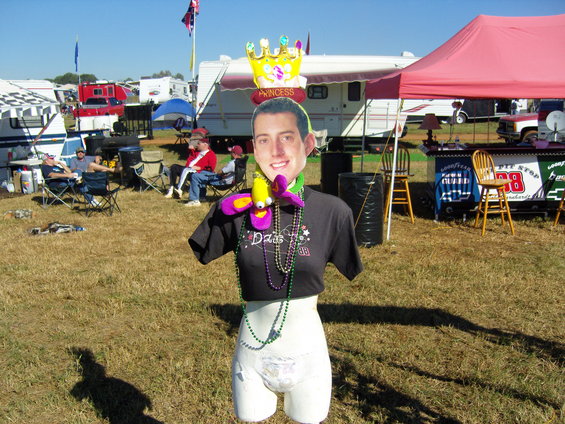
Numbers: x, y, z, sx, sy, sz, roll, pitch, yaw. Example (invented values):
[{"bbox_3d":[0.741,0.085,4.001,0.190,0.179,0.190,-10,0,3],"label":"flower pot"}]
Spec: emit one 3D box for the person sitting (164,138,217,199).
[{"bbox_3d":[-1.902,-0.962,11.476,1.020,1.280,0.650,-3,12,-17],"label":"person sitting"}]

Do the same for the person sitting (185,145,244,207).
[{"bbox_3d":[-1.286,-0.690,10.500,1.050,1.140,0.580,2,11,5],"label":"person sitting"}]

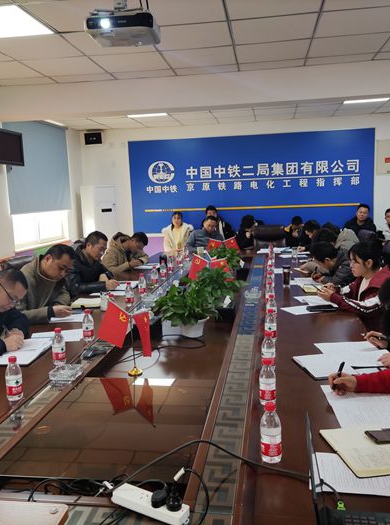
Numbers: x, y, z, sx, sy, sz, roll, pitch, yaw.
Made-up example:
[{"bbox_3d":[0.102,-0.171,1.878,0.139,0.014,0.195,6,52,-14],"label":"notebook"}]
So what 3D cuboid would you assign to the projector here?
[{"bbox_3d":[-0.336,-1.122,2.403,0.305,0.095,0.250,-2,8,3],"label":"projector"}]

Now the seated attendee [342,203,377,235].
[{"bbox_3d":[2.472,-0.180,7.672,0.530,1.380,0.740,0,8,14],"label":"seated attendee"}]

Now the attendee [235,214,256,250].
[{"bbox_3d":[0.833,-0.076,7.494,0.540,1.250,0.760,-1,8,9],"label":"attendee"}]

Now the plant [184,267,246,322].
[{"bbox_3d":[0.163,0.211,4.337,0.540,0.350,0.520,-1,7,8],"label":"plant"}]

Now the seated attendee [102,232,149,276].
[{"bbox_3d":[-0.876,0.249,6.071,0.820,1.215,0.620,0,8,17],"label":"seated attendee"}]

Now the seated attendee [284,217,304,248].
[{"bbox_3d":[1.449,-0.022,7.280,0.520,1.275,0.780,-1,7,11],"label":"seated attendee"}]

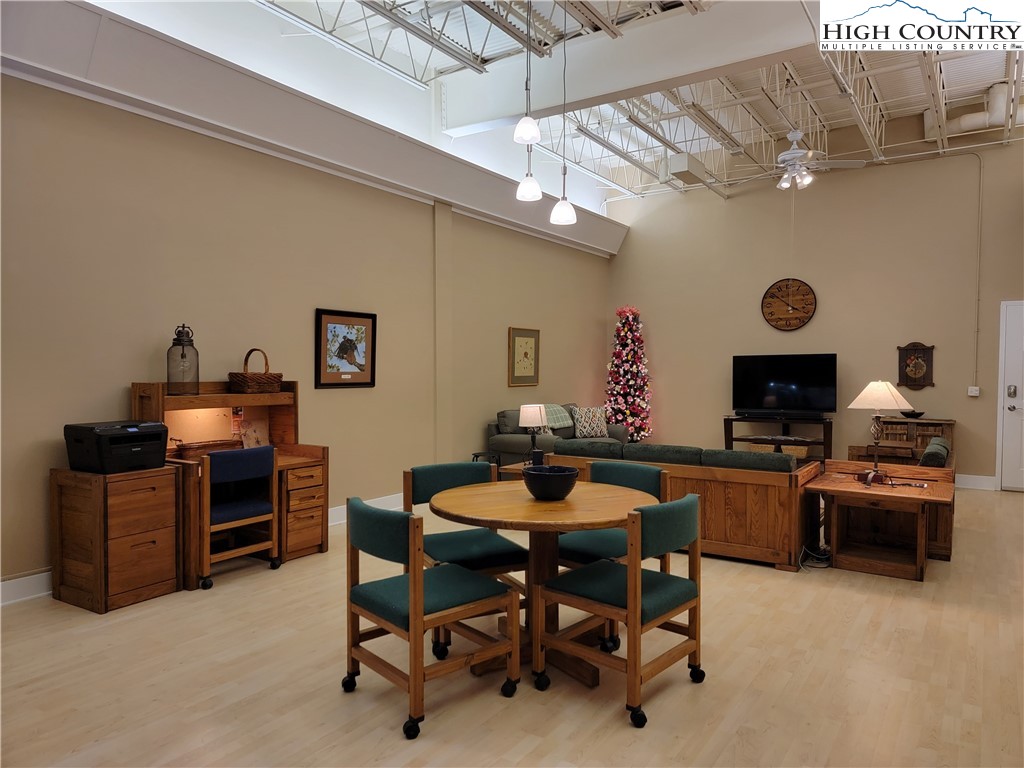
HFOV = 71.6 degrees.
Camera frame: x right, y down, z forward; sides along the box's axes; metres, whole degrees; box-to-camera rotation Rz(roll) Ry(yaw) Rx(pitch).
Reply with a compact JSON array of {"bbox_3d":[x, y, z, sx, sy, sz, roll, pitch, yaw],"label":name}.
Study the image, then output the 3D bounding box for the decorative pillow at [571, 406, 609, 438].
[{"bbox_3d":[0.987,0.487,8.980,0.450,0.430,0.150,0,-17,8],"label":"decorative pillow"}]

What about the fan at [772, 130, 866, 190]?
[{"bbox_3d":[2.847,-2.245,7.131,1.355,0.607,1.355,0,1,34],"label":"fan"}]

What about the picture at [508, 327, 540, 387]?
[{"bbox_3d":[0.155,-0.314,8.609,0.030,0.690,0.660,1,2,33],"label":"picture"}]

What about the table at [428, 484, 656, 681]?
[{"bbox_3d":[0.141,0.898,3.285,1.066,0.746,1.066,0,1,0],"label":"table"}]

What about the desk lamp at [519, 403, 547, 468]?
[{"bbox_3d":[0.183,0.430,6.024,0.236,0.525,0.236,0,1,0],"label":"desk lamp"}]

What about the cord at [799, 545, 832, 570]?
[{"bbox_3d":[2.078,1.172,4.870,0.200,0.150,0.220,1,1,33],"label":"cord"}]

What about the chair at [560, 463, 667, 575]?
[{"bbox_3d":[0.447,0.848,3.616,0.521,0.834,0.536,1,1,43],"label":"chair"}]

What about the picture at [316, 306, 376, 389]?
[{"bbox_3d":[-1.439,-0.295,6.159,0.030,0.659,0.685,1,1,33],"label":"picture"}]

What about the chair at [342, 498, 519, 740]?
[{"bbox_3d":[-0.326,0.872,2.923,0.520,0.810,0.525,-1,2,-41],"label":"chair"}]

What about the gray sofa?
[{"bbox_3d":[0.619,0.731,8.428,0.941,0.910,1.750,0,1,34],"label":"gray sofa"}]

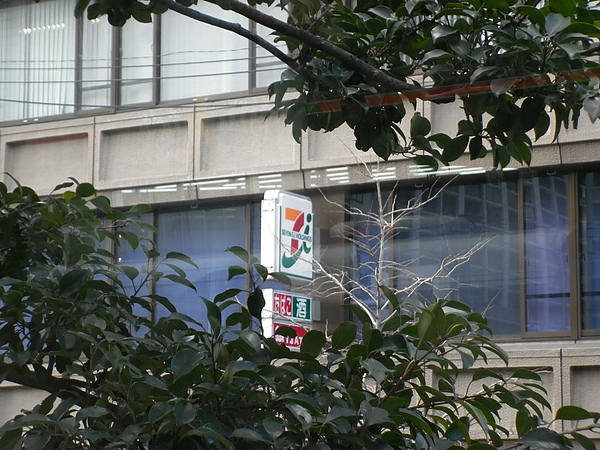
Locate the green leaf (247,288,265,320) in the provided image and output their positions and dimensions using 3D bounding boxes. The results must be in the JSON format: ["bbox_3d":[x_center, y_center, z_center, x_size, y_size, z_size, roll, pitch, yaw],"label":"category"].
[{"bbox_3d":[-0.138,0.246,6.000,0.056,0.099,0.035,0,-8,0],"label":"green leaf"}]

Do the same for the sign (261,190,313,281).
[{"bbox_3d":[-0.159,0.170,25.315,0.250,1.120,0.790,-5,-9,36],"label":"sign"}]

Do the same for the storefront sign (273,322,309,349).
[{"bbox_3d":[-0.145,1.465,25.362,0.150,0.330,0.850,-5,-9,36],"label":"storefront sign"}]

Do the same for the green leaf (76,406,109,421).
[{"bbox_3d":[-0.641,0.583,6.000,0.099,0.043,0.050,0,-8,0],"label":"green leaf"}]

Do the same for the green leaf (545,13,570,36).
[{"bbox_3d":[0.796,-0.620,6.000,0.080,0.074,0.045,0,-8,0],"label":"green leaf"}]

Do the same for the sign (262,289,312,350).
[{"bbox_3d":[-0.159,1.261,25.349,0.190,0.760,0.860,-5,-9,36],"label":"sign"}]

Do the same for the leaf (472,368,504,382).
[{"bbox_3d":[0.583,0.465,6.000,0.099,0.043,0.045,0,-8,0],"label":"leaf"}]

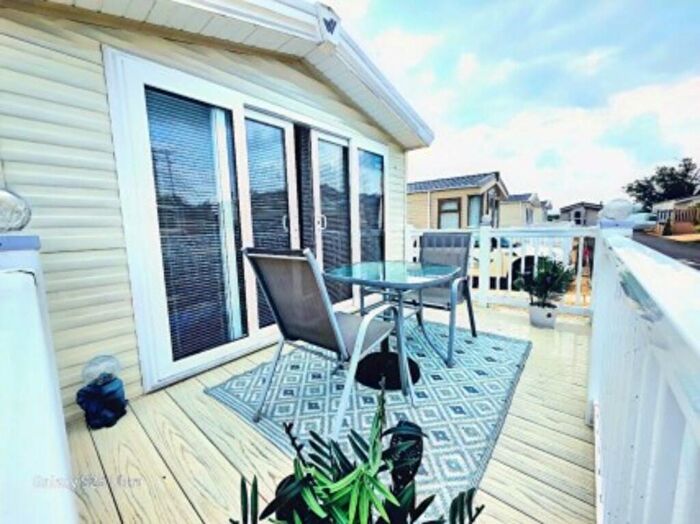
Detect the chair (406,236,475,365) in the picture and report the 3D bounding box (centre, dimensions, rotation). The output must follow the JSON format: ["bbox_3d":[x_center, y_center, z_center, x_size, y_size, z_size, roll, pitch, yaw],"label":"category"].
[{"bbox_3d":[0.726,0.242,2.283,0.561,0.931,0.719,3,8,39],"label":"chair"}]

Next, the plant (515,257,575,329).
[{"bbox_3d":[1.940,0.289,2.618,0.483,0.690,0.463,4,8,41],"label":"plant"}]

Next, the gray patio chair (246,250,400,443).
[{"bbox_3d":[-0.106,0.368,1.462,0.552,0.922,0.714,3,8,38],"label":"gray patio chair"}]

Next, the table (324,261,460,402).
[{"bbox_3d":[0.273,0.413,1.834,0.808,0.724,0.808,4,8,41],"label":"table"}]

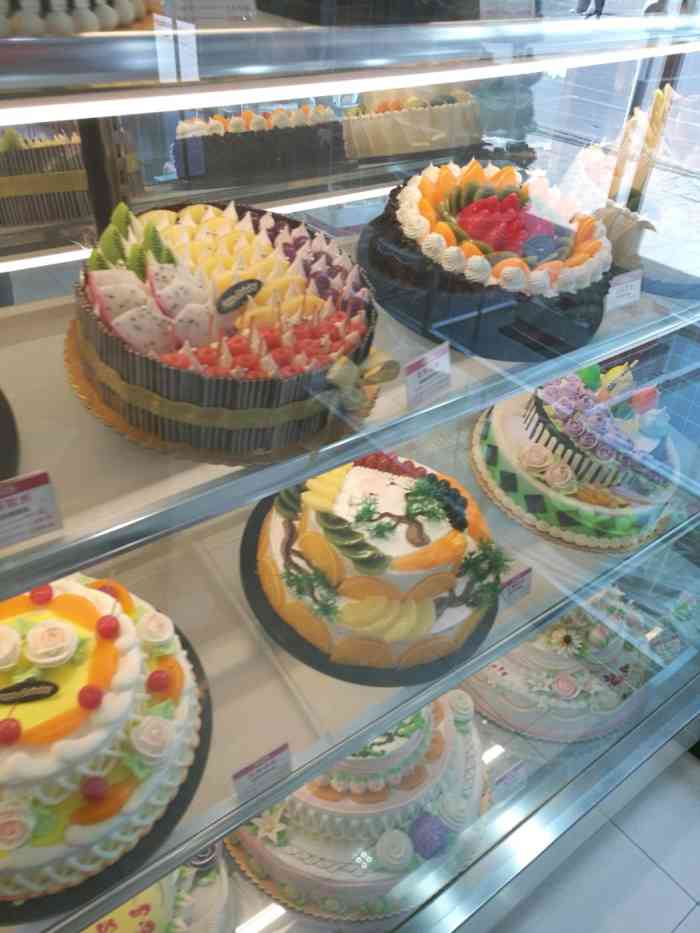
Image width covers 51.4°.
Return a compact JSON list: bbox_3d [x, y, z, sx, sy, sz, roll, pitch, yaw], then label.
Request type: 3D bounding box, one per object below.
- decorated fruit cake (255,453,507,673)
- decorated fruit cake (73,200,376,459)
[{"bbox_3d":[0.044,0.092,0.971,0.321,0.134,0.321,7,48,-8],"label":"decorated fruit cake"},{"bbox_3d":[-0.135,-0.170,0.814,0.316,0.099,0.316,7,48,-8],"label":"decorated fruit cake"}]

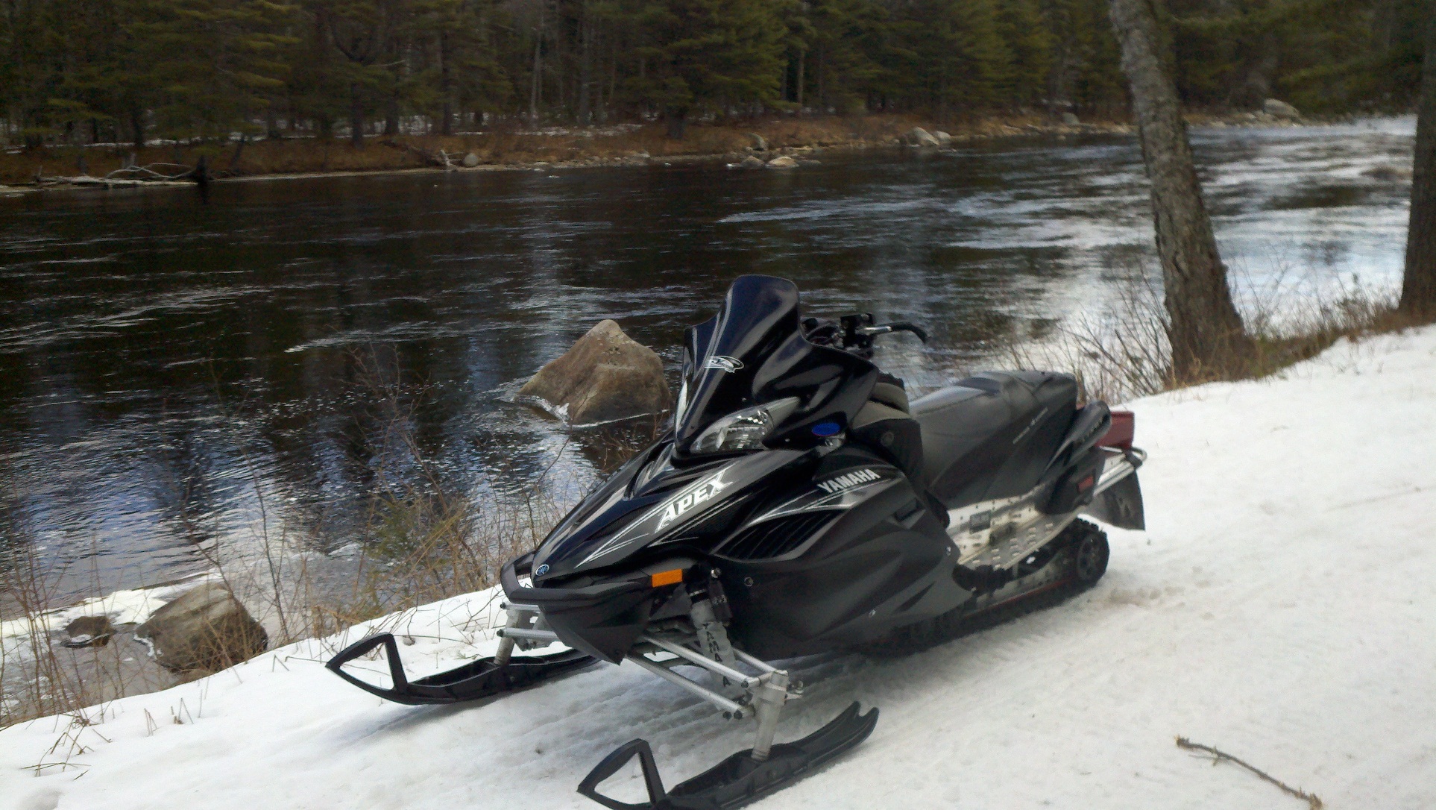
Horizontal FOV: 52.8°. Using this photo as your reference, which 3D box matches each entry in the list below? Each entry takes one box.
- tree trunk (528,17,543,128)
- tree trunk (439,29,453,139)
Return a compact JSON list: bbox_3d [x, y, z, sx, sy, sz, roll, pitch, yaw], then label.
[{"bbox_3d":[-6.260,-11.454,49.699,0.330,3.687,0.330,6,12,-1],"label":"tree trunk"},{"bbox_3d":[-8.783,-10.437,46.852,0.360,3.352,0.360,0,12,0],"label":"tree trunk"}]

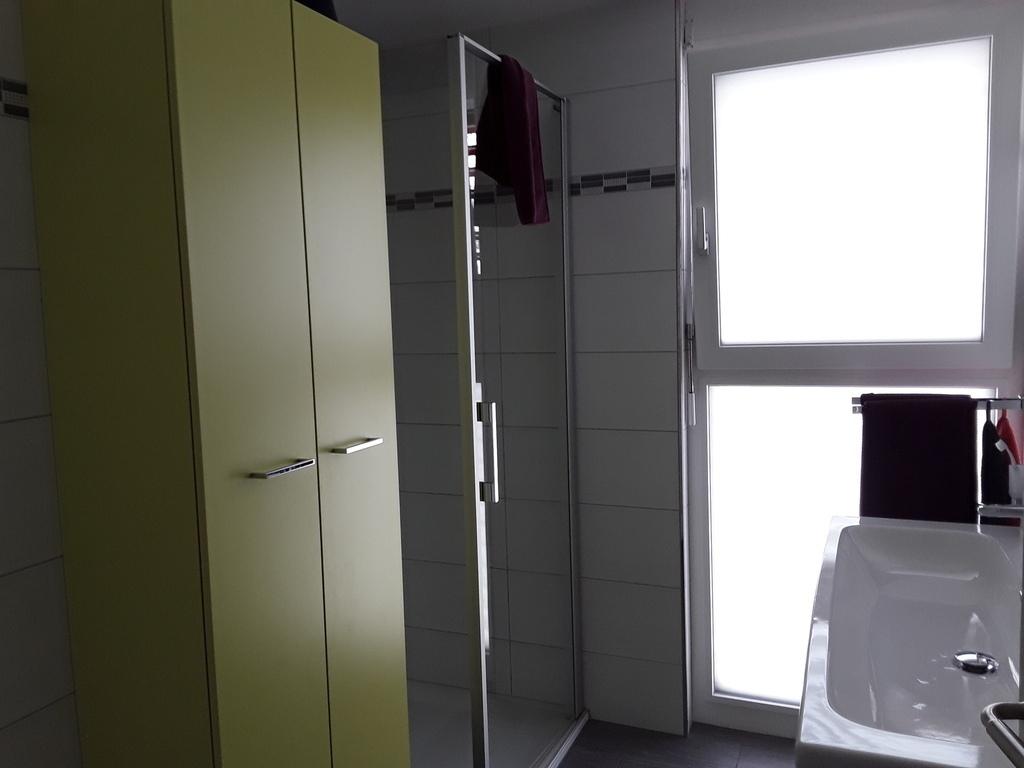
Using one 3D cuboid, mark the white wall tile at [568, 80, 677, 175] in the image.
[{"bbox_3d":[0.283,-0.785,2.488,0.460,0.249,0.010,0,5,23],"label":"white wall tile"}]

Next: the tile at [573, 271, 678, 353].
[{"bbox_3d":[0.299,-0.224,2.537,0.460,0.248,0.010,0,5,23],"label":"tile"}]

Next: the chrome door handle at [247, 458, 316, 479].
[{"bbox_3d":[-0.418,0.155,1.460,0.034,0.011,0.139,0,5,23],"label":"chrome door handle"}]

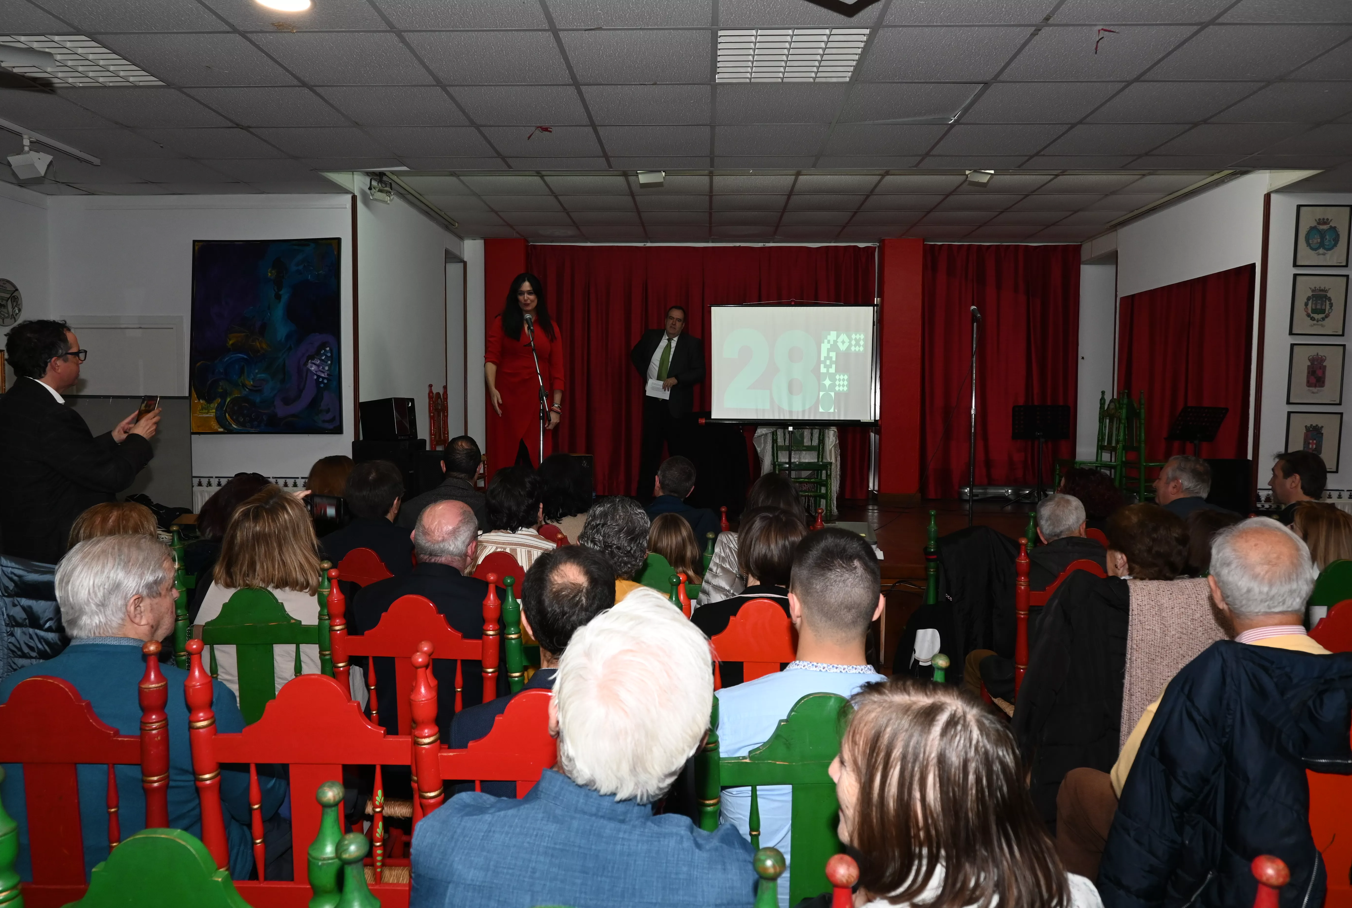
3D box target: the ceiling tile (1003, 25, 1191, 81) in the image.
[{"bbox_3d":[1.656,-1.597,3.617,0.600,0.020,0.600,0,3,2],"label":"ceiling tile"}]

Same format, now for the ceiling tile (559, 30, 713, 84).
[{"bbox_3d":[-0.142,-1.612,3.679,0.595,0.020,0.595,0,3,2],"label":"ceiling tile"}]

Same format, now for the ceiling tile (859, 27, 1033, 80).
[{"bbox_3d":[1.055,-1.600,3.641,0.600,0.025,0.600,1,3,2],"label":"ceiling tile"}]

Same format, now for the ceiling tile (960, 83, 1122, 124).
[{"bbox_3d":[1.677,-1.633,4.215,0.600,0.020,0.600,0,3,2],"label":"ceiling tile"}]

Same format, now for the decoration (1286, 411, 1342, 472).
[{"bbox_3d":[4.220,-0.075,6.009,0.355,0.405,0.025,0,3,2],"label":"decoration"}]

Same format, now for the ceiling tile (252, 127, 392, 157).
[{"bbox_3d":[-1.901,-1.697,4.935,0.595,0.020,0.595,0,3,2],"label":"ceiling tile"}]

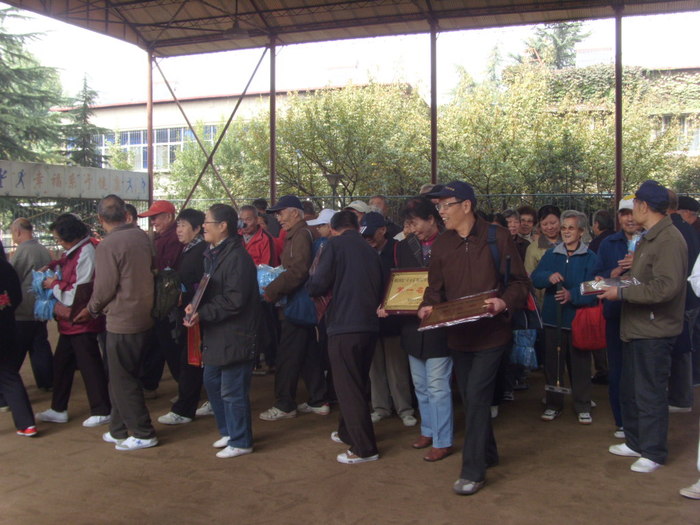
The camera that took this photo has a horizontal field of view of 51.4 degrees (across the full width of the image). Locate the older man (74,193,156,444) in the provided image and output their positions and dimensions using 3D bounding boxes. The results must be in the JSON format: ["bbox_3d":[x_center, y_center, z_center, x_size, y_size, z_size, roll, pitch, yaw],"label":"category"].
[{"bbox_3d":[-1.526,0.389,4.786,0.480,1.667,0.500,3,4,45],"label":"older man"}]

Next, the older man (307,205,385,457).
[{"bbox_3d":[-0.025,0.449,4.629,0.500,1.556,0.460,-3,4,-41],"label":"older man"}]

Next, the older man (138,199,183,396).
[{"bbox_3d":[-1.606,0.297,6.261,0.550,1.689,0.520,-1,3,-14],"label":"older man"}]

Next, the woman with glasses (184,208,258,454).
[{"bbox_3d":[-0.802,0.421,4.584,0.460,1.570,0.500,-1,4,-12],"label":"woman with glasses"}]

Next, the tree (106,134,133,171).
[{"bbox_3d":[-6.327,-1.563,20.107,1.500,3.913,1.500,0,3,0],"label":"tree"}]

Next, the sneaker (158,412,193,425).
[{"bbox_3d":[-1.271,1.112,5.282,0.255,0.100,0.095,-1,4,-12],"label":"sneaker"}]

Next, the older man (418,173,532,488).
[{"bbox_3d":[0.694,0.387,4.048,0.540,1.700,0.500,3,5,38],"label":"older man"}]

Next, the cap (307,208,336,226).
[{"bbox_3d":[-0.195,-0.337,5.450,0.270,0.135,0.180,-1,4,-15],"label":"cap"}]

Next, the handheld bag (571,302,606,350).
[{"bbox_3d":[1.710,0.455,5.220,0.260,0.350,0.130,1,4,18],"label":"handheld bag"}]

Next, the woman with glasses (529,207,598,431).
[{"bbox_3d":[1.569,0.382,5.280,0.520,1.540,0.360,1,4,18],"label":"woman with glasses"}]

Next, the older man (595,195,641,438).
[{"bbox_3d":[1.923,0.366,5.024,0.520,1.665,0.420,1,3,14],"label":"older man"}]

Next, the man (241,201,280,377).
[{"bbox_3d":[-0.901,0.259,7.186,0.540,1.659,0.450,3,4,41],"label":"man"}]

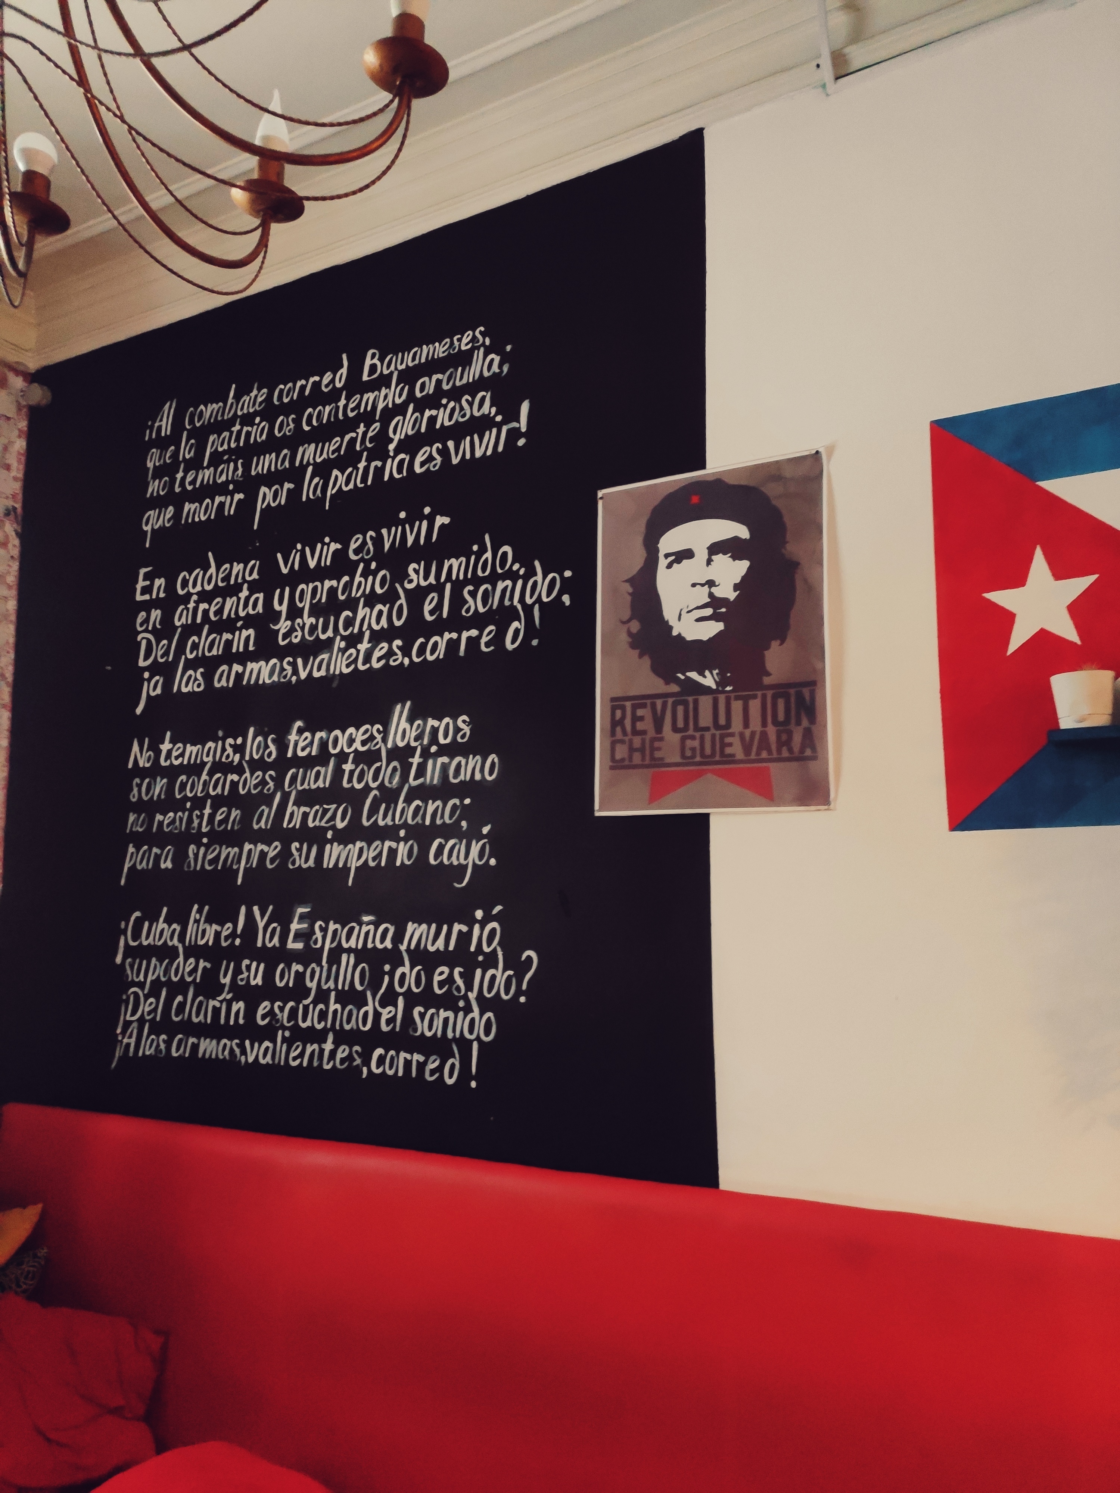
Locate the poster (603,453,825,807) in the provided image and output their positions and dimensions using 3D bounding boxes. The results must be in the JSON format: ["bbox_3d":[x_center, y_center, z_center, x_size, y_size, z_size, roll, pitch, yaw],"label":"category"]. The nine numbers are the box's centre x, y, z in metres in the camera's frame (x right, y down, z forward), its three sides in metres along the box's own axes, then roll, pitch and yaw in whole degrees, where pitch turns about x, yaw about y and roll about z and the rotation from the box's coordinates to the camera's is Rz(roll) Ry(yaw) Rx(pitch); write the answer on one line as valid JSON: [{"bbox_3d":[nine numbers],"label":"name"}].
[{"bbox_3d":[0.246,-0.185,1.839,0.416,0.597,0.010,-4,-8,28],"label":"poster"}]

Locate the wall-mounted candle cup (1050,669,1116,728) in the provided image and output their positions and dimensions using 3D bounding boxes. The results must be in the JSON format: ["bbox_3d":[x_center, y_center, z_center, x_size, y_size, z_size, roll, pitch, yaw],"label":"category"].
[{"bbox_3d":[0.726,-0.060,1.494,0.081,0.076,0.081,-4,-8,28],"label":"wall-mounted candle cup"}]

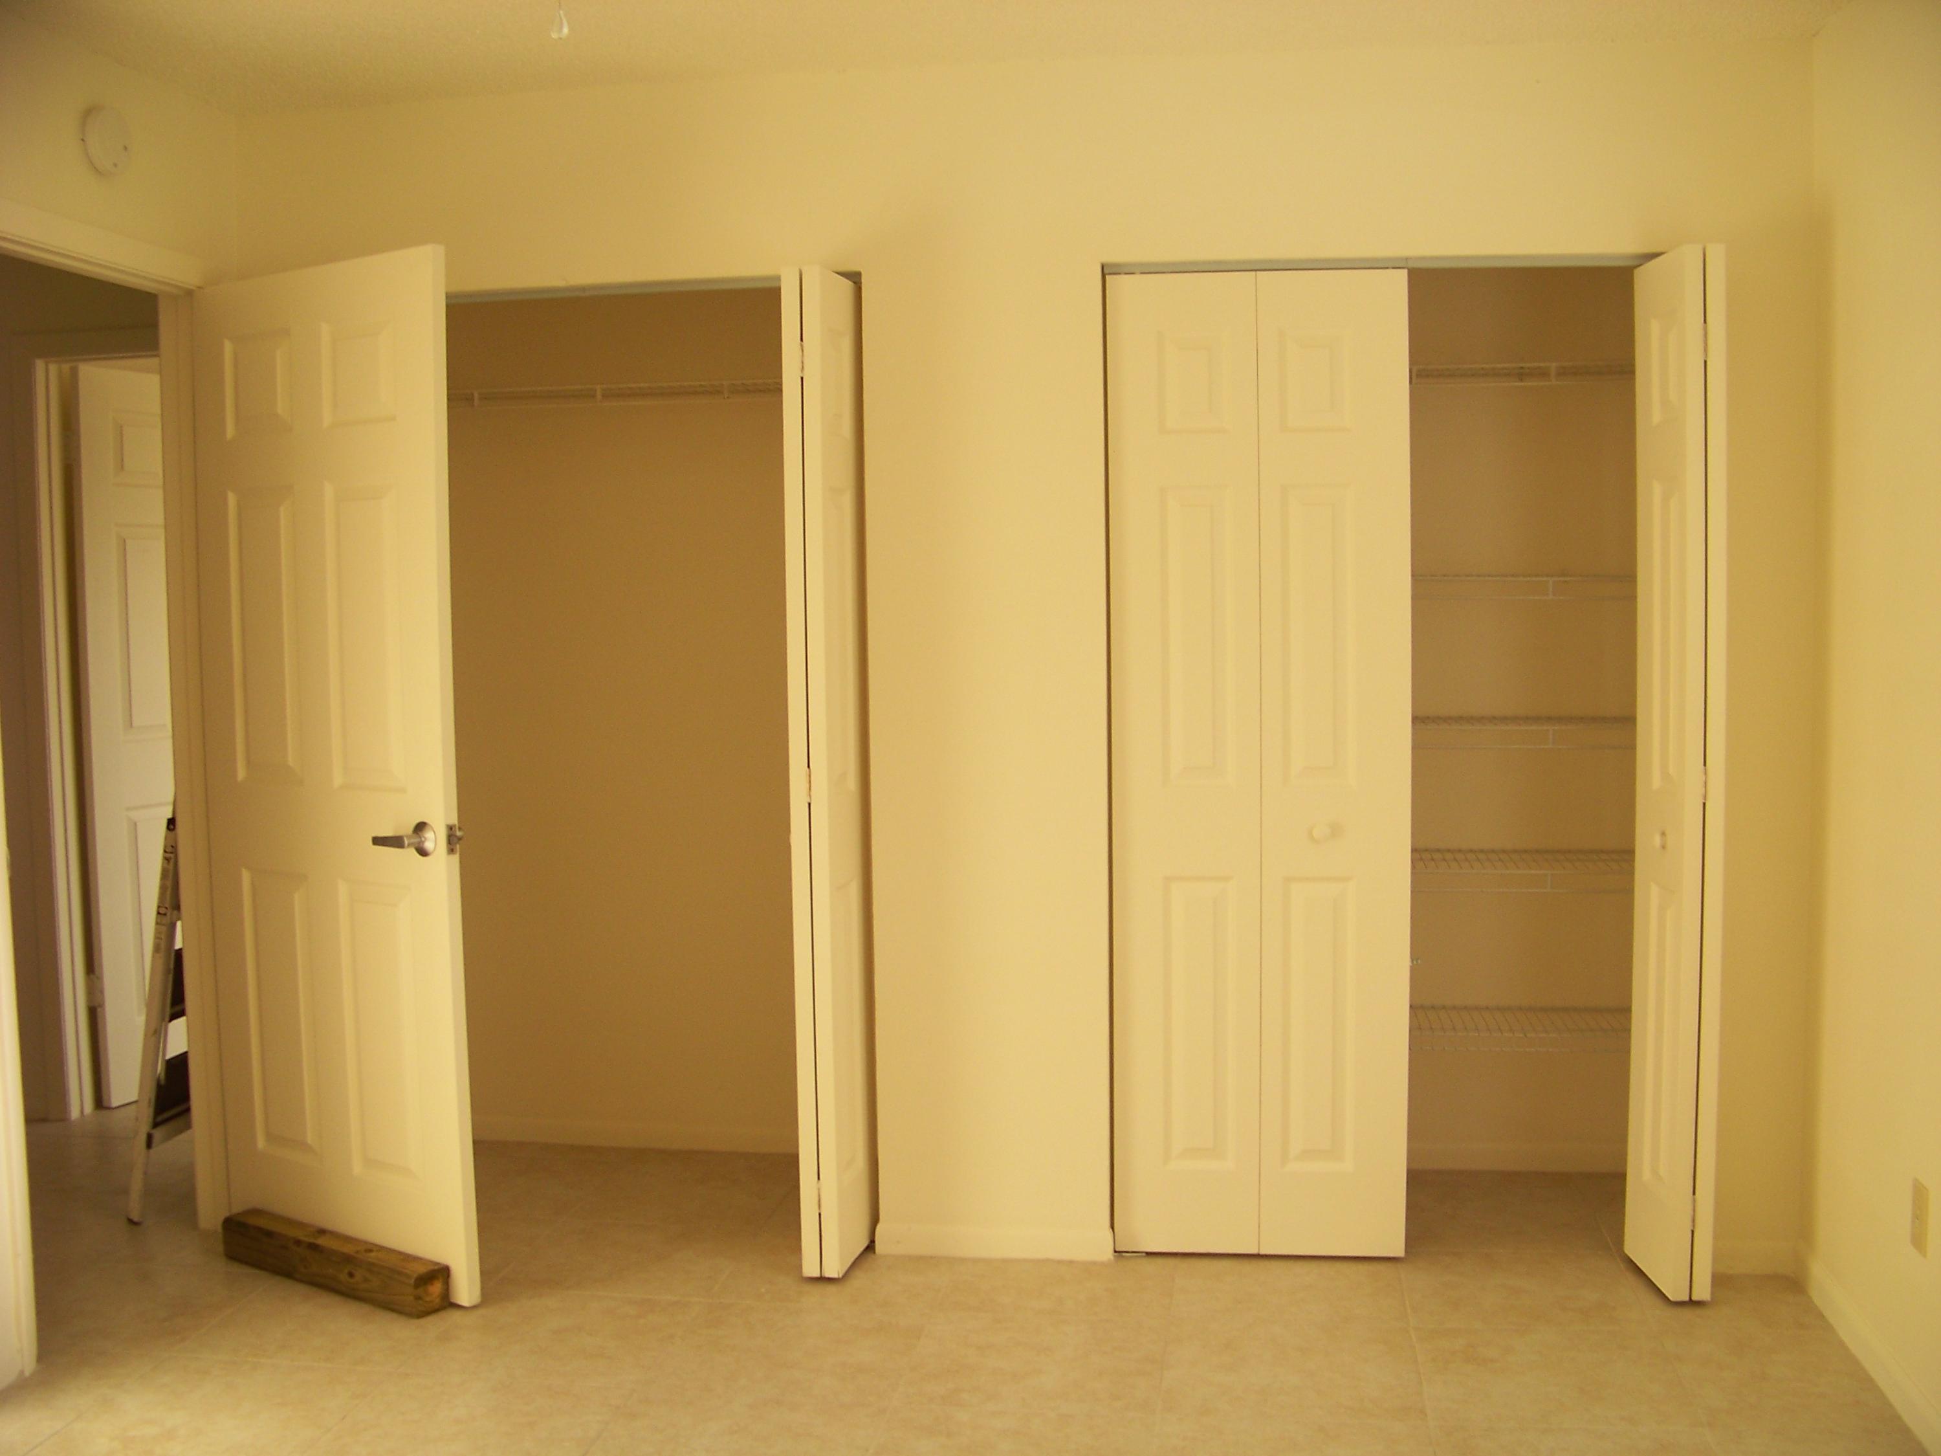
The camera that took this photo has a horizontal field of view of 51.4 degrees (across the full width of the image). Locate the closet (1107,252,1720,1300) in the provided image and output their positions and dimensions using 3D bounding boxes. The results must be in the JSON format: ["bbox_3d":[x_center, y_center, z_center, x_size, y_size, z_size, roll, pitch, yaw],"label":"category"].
[{"bbox_3d":[0.881,0.091,4.039,1.220,2.040,0.130,0,4,9],"label":"closet"}]

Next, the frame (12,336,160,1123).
[{"bbox_3d":[-2.033,0.013,5.202,0.880,2.100,0.130,0,4,9],"label":"frame"}]

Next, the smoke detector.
[{"bbox_3d":[-1.605,-1.093,3.762,0.040,0.135,0.135,0,4,9],"label":"smoke detector"}]

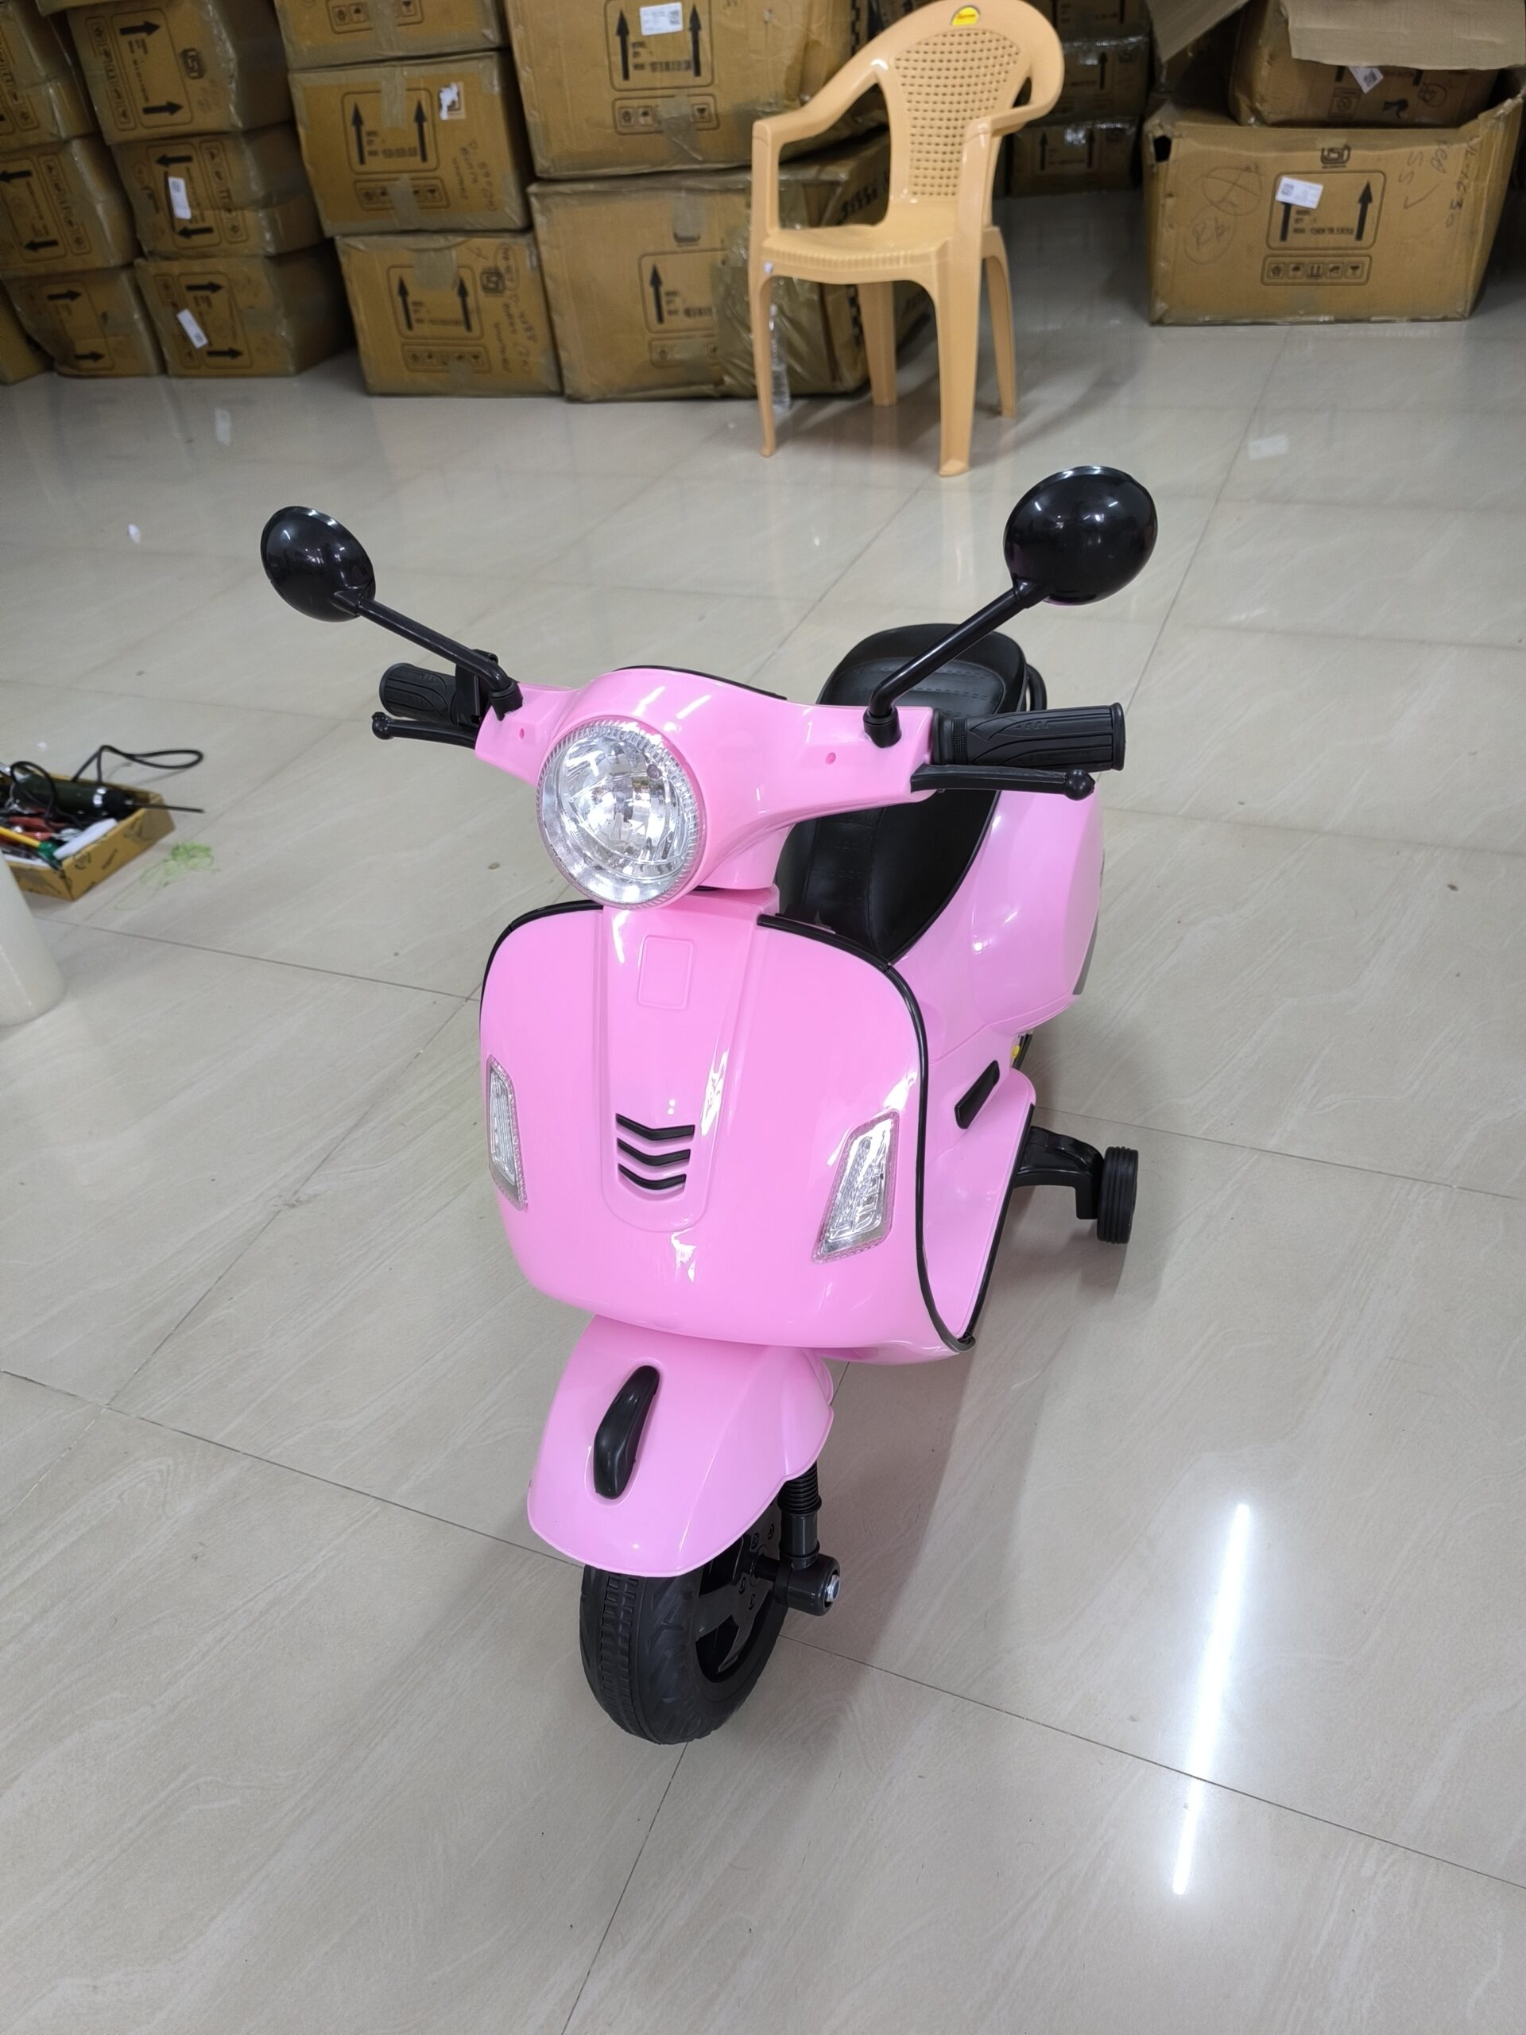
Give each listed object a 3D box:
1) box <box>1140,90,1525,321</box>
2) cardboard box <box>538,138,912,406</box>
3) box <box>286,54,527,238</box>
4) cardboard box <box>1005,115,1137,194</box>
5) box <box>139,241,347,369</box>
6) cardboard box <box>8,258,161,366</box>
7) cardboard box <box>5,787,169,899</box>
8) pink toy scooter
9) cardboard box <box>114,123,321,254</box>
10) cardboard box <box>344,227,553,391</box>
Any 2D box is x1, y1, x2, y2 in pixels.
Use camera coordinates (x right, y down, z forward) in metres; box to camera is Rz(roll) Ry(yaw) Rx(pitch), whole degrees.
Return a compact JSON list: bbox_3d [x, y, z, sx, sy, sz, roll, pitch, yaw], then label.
[{"bbox_3d":[1.588,-2.345,3.837,0.830,0.475,0.900,8,41,18],"label":"box"},{"bbox_3d":[-0.002,-2.171,3.830,0.825,0.500,1.050,8,41,18],"label":"cardboard box"},{"bbox_3d":[-0.801,-2.444,3.731,0.615,0.370,0.680,8,41,18],"label":"box"},{"bbox_3d":[1.364,-3.686,5.730,0.525,0.235,0.600,8,41,18],"label":"cardboard box"},{"bbox_3d":[-1.605,-2.367,4.435,0.500,0.336,0.620,8,41,18],"label":"box"},{"bbox_3d":[-2.090,-2.432,4.612,0.460,0.303,0.620,8,41,18],"label":"cardboard box"},{"bbox_3d":[-1.076,-0.280,1.987,0.360,0.058,0.197,13,43,23],"label":"cardboard box"},{"bbox_3d":[0.041,-0.076,0.999,0.500,0.775,0.945,7,41,16],"label":"pink toy scooter"},{"bbox_3d":[-1.607,-2.599,4.210,0.460,0.298,0.620,8,41,18],"label":"cardboard box"},{"bbox_3d":[-0.756,-2.138,3.973,0.635,0.405,0.680,8,41,18],"label":"cardboard box"}]

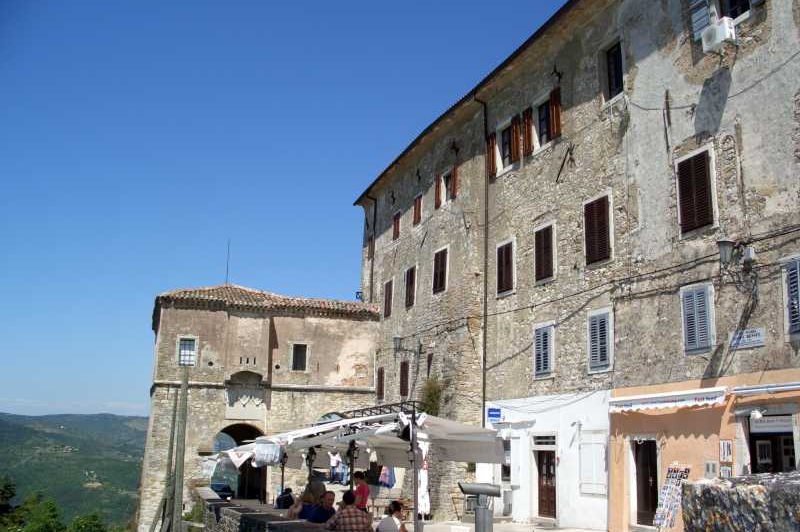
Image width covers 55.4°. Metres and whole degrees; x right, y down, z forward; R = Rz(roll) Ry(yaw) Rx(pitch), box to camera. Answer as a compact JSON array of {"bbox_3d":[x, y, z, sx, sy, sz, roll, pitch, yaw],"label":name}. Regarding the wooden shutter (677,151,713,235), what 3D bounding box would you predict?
[{"bbox_3d":[7.210,-1.785,18.621,0.060,1.820,1.040,7,-14,-20],"label":"wooden shutter"}]

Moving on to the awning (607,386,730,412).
[{"bbox_3d":[6.440,3.296,18.439,0.360,0.350,4.100,7,-16,-20],"label":"awning"}]

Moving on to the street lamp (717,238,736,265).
[{"bbox_3d":[6.571,-0.272,15.350,0.360,0.560,0.360,5,-13,-22],"label":"street lamp"}]

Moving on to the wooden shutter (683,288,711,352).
[{"bbox_3d":[7.104,1.292,18.309,0.050,1.507,0.880,6,-14,-20],"label":"wooden shutter"}]

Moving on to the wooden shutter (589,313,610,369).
[{"bbox_3d":[5.703,2.170,21.912,0.050,1.554,0.941,6,-14,-20],"label":"wooden shutter"}]

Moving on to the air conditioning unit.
[{"bbox_3d":[7.556,-5.431,18.056,0.290,0.550,0.740,7,-14,-20],"label":"air conditioning unit"}]

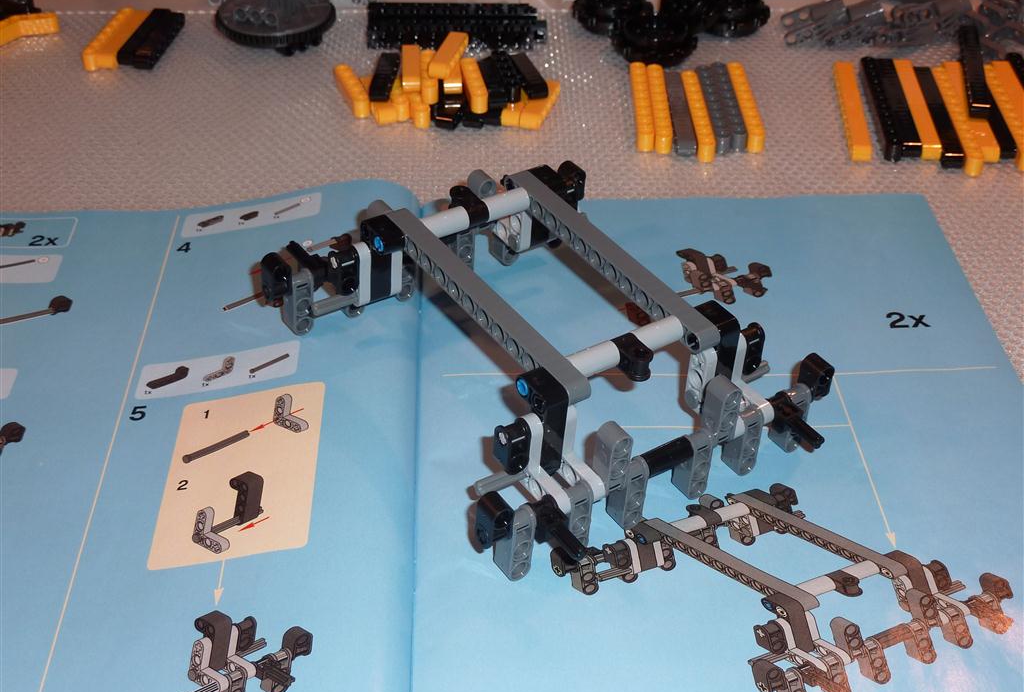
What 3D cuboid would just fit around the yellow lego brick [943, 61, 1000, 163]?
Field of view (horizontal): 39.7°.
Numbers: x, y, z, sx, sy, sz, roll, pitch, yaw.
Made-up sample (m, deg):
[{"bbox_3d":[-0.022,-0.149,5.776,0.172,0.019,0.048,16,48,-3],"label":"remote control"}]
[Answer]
[{"bbox_3d":[0.203,-0.106,0.632,0.008,0.007,0.088,1,37,3],"label":"yellow lego brick"}]

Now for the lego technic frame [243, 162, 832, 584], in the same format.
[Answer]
[{"bbox_3d":[0.008,-0.005,0.451,0.129,0.048,0.168,-20,45,-28],"label":"lego technic frame"}]

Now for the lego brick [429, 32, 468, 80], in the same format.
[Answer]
[{"bbox_3d":[-0.027,-0.133,0.645,0.008,0.007,0.040,6,34,10],"label":"lego brick"}]

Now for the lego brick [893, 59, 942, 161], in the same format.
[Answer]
[{"bbox_3d":[0.180,-0.106,0.633,0.008,0.007,0.088,2,37,4],"label":"lego brick"}]

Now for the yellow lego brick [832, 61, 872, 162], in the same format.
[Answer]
[{"bbox_3d":[0.152,-0.106,0.634,0.008,0.007,0.088,2,37,5],"label":"yellow lego brick"}]

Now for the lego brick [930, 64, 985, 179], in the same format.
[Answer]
[{"bbox_3d":[0.195,-0.100,0.625,0.007,0.008,0.088,2,37,4],"label":"lego brick"}]

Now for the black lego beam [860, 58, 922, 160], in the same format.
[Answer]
[{"bbox_3d":[0.169,-0.107,0.634,0.015,0.008,0.089,2,37,4],"label":"black lego beam"}]

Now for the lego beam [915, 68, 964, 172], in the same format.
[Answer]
[{"bbox_3d":[0.187,-0.102,0.627,0.008,0.007,0.088,2,37,4],"label":"lego beam"}]

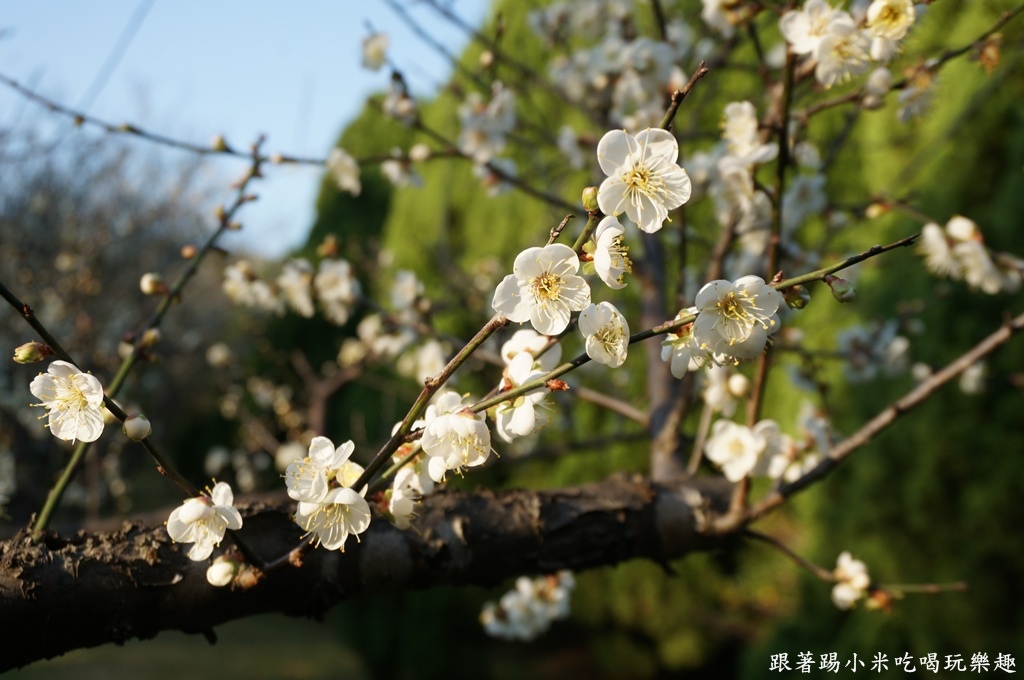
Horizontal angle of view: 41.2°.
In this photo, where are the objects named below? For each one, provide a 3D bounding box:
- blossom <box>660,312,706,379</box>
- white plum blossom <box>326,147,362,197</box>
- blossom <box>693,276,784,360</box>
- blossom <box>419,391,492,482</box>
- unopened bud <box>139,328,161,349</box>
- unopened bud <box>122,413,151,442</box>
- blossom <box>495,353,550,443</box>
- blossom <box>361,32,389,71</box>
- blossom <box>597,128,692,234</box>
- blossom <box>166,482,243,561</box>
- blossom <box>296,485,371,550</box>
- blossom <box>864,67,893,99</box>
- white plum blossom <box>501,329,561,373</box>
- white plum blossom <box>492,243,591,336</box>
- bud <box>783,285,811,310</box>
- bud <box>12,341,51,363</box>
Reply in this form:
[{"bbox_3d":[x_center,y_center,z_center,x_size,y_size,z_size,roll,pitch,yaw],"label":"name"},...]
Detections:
[{"bbox_3d":[0.049,0.002,0.383,0.021,0.013,0.022,-42,-23,20],"label":"blossom"},{"bbox_3d":[-0.074,-0.074,0.600,0.022,0.022,0.012,-4,18,42],"label":"white plum blossom"},{"bbox_3d":[0.062,-0.006,0.375,0.024,0.024,0.014,2,14,-22],"label":"blossom"},{"bbox_3d":[-0.015,0.027,0.380,0.021,0.015,0.022,0,-45,-4],"label":"blossom"},{"bbox_3d":[-0.125,-0.001,0.470,0.006,0.007,0.006,40,6,0],"label":"unopened bud"},{"bbox_3d":[-0.103,0.024,0.375,0.008,0.008,0.008,0,-5,0],"label":"unopened bud"},{"bbox_3d":[0.003,0.017,0.395,0.015,0.023,0.021,29,-15,-18],"label":"blossom"},{"bbox_3d":[-0.086,-0.180,0.850,0.021,0.023,0.013,2,11,-25],"label":"blossom"},{"bbox_3d":[0.035,-0.042,0.360,0.025,0.028,0.012,1,5,-13],"label":"blossom"},{"bbox_3d":[-0.087,0.051,0.385,0.021,0.022,0.013,-1,31,7],"label":"blossom"},{"bbox_3d":[-0.050,0.050,0.380,0.021,0.020,0.013,-1,30,8],"label":"blossom"},{"bbox_3d":[0.153,-0.108,0.570,0.012,0.013,0.012,1,-5,-6],"label":"blossom"},{"bbox_3d":[0.006,0.004,0.405,0.020,0.019,0.012,-1,24,7],"label":"white plum blossom"},{"bbox_3d":[0.008,-0.013,0.360,0.025,0.025,0.013,0,9,0],"label":"white plum blossom"},{"bbox_3d":[0.079,-0.012,0.380,0.007,0.006,0.006,32,0,12],"label":"bud"},{"bbox_3d":[-0.135,0.004,0.385,0.011,0.007,0.007,-9,0,-15],"label":"bud"}]

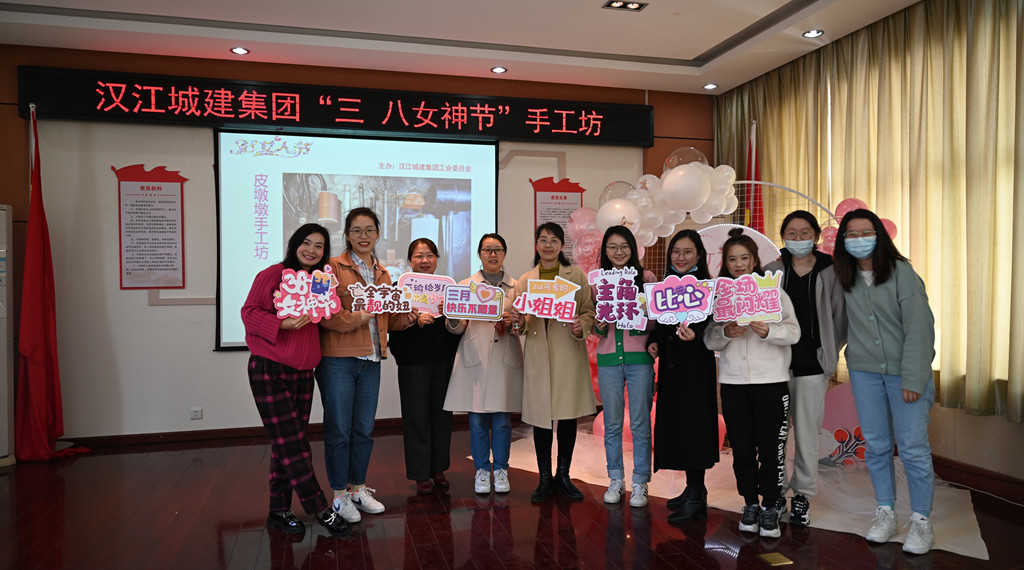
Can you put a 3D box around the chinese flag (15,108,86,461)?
[{"bbox_3d":[-3.457,-0.007,5.100,0.440,2.600,0.310,-1,1,-15],"label":"chinese flag"}]

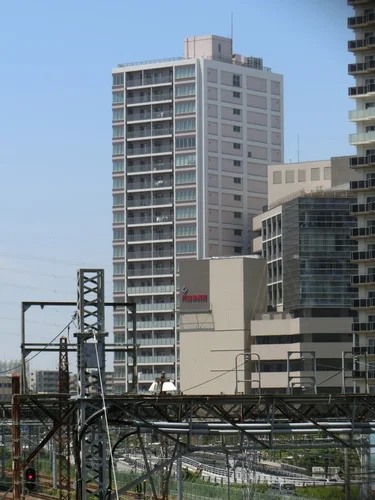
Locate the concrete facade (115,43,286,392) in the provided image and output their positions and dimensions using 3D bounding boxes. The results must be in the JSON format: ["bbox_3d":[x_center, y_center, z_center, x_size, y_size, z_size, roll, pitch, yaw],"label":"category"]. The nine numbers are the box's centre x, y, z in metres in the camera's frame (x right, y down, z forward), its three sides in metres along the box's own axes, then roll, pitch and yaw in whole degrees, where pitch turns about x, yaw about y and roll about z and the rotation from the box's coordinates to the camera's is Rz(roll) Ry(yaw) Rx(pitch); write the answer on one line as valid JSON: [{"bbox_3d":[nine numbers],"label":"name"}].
[{"bbox_3d":[2.284,-0.142,438.147,20.151,75.504,26.254,-3,-5,36],"label":"concrete facade"}]

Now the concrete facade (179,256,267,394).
[{"bbox_3d":[6.226,18.439,407.596,13.318,34.016,7.153,-3,-5,36],"label":"concrete facade"}]

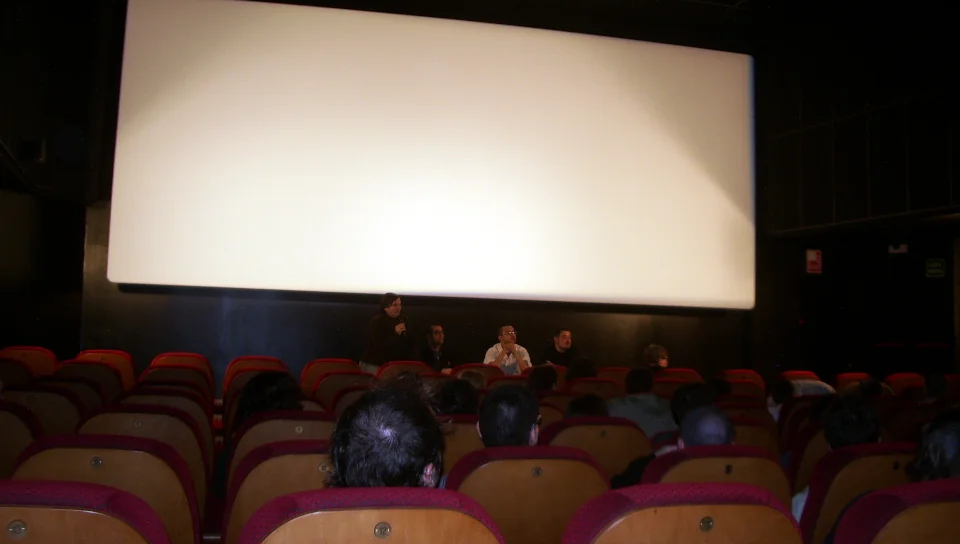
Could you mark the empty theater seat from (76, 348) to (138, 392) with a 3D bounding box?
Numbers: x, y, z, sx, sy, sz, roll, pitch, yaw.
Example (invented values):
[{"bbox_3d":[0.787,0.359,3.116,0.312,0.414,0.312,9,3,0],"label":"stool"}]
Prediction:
[{"bbox_3d":[-2.656,1.017,6.900,0.520,0.930,0.580,3,-5,-14],"label":"empty theater seat"}]

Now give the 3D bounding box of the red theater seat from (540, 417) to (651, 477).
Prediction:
[{"bbox_3d":[0.383,1.016,3.781,0.520,0.950,0.600,2,-4,-12],"label":"red theater seat"}]

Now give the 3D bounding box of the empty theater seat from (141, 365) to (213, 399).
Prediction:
[{"bbox_3d":[-1.928,1.055,6.130,0.520,0.930,0.580,3,-5,-14],"label":"empty theater seat"}]

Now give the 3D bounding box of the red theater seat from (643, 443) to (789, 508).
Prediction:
[{"bbox_3d":[0.608,0.974,2.909,0.520,0.950,0.620,3,-5,-14],"label":"red theater seat"}]

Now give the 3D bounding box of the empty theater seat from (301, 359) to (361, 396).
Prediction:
[{"bbox_3d":[-1.153,1.127,7.360,0.520,0.950,0.600,2,-4,-14],"label":"empty theater seat"}]

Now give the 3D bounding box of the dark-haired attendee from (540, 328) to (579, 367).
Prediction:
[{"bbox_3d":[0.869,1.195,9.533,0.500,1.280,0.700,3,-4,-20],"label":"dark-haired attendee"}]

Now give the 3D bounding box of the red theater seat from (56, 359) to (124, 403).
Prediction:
[{"bbox_3d":[-2.441,1.032,6.040,0.520,0.950,0.620,3,-5,-14],"label":"red theater seat"}]

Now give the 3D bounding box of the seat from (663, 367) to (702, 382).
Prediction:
[{"bbox_3d":[1.474,1.248,7.990,0.520,0.930,0.580,3,-5,-14],"label":"seat"}]

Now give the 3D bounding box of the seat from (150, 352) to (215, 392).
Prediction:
[{"bbox_3d":[-2.188,1.064,7.092,0.520,0.950,0.600,2,-4,-14],"label":"seat"}]

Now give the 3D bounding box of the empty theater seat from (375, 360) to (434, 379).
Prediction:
[{"bbox_3d":[-0.624,1.160,7.494,0.520,0.950,0.600,2,-4,-14],"label":"empty theater seat"}]

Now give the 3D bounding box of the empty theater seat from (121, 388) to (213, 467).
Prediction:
[{"bbox_3d":[-1.444,0.985,4.342,0.520,0.950,0.600,2,-4,-13],"label":"empty theater seat"}]

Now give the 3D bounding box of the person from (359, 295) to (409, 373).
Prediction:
[{"bbox_3d":[-0.855,1.032,8.728,0.400,1.680,0.520,-3,-7,44],"label":"person"}]

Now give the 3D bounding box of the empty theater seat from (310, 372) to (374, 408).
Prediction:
[{"bbox_3d":[-0.915,1.126,6.400,0.520,0.930,0.580,3,-5,-14],"label":"empty theater seat"}]

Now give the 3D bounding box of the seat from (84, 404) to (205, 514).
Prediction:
[{"bbox_3d":[-1.196,0.928,3.426,0.520,0.950,0.600,2,-4,-12],"label":"seat"}]

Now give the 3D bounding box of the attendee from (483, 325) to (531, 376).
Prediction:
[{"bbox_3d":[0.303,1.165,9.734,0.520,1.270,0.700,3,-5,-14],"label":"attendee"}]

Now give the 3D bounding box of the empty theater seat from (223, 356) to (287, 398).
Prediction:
[{"bbox_3d":[-1.699,1.089,7.180,0.520,0.930,0.580,3,-5,-14],"label":"empty theater seat"}]

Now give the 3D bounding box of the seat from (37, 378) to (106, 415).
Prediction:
[{"bbox_3d":[-2.198,1.028,5.116,0.520,0.950,0.620,3,-5,-14],"label":"seat"}]

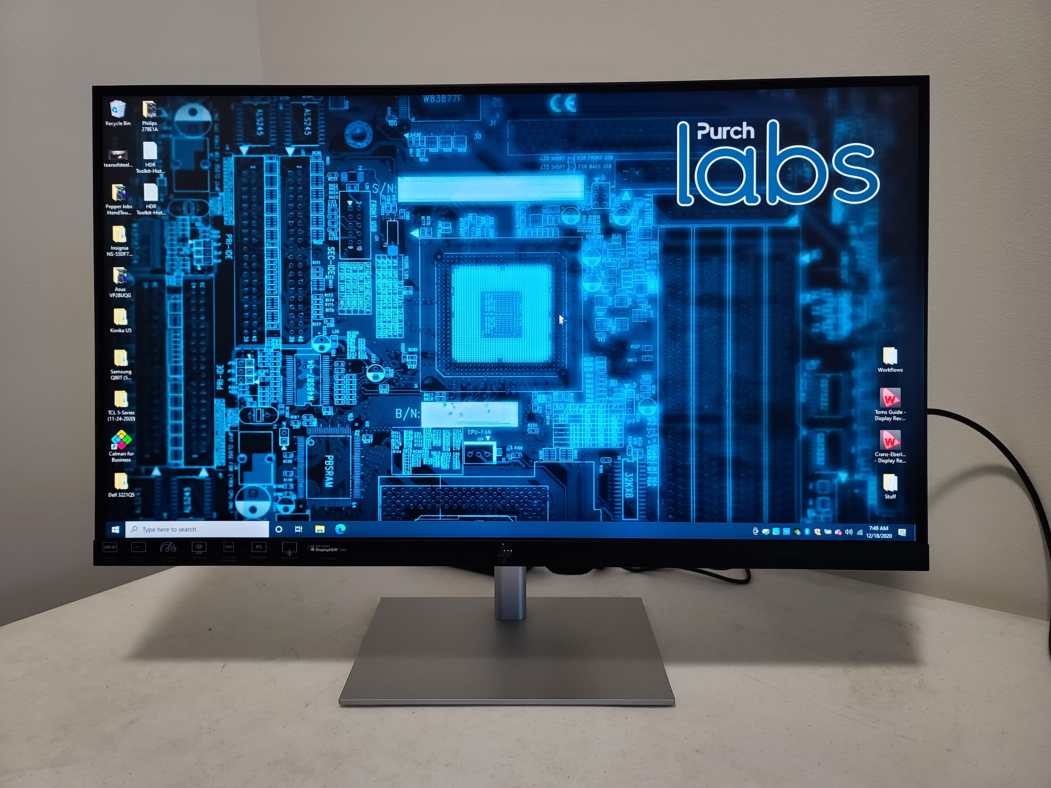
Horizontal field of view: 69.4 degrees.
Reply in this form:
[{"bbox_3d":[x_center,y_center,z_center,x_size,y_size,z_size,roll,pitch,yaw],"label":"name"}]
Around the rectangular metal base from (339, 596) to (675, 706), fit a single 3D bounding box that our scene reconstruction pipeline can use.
[{"bbox_3d":[-0.014,0.223,0.674,0.260,0.006,0.176,0,10,0],"label":"rectangular metal base"}]

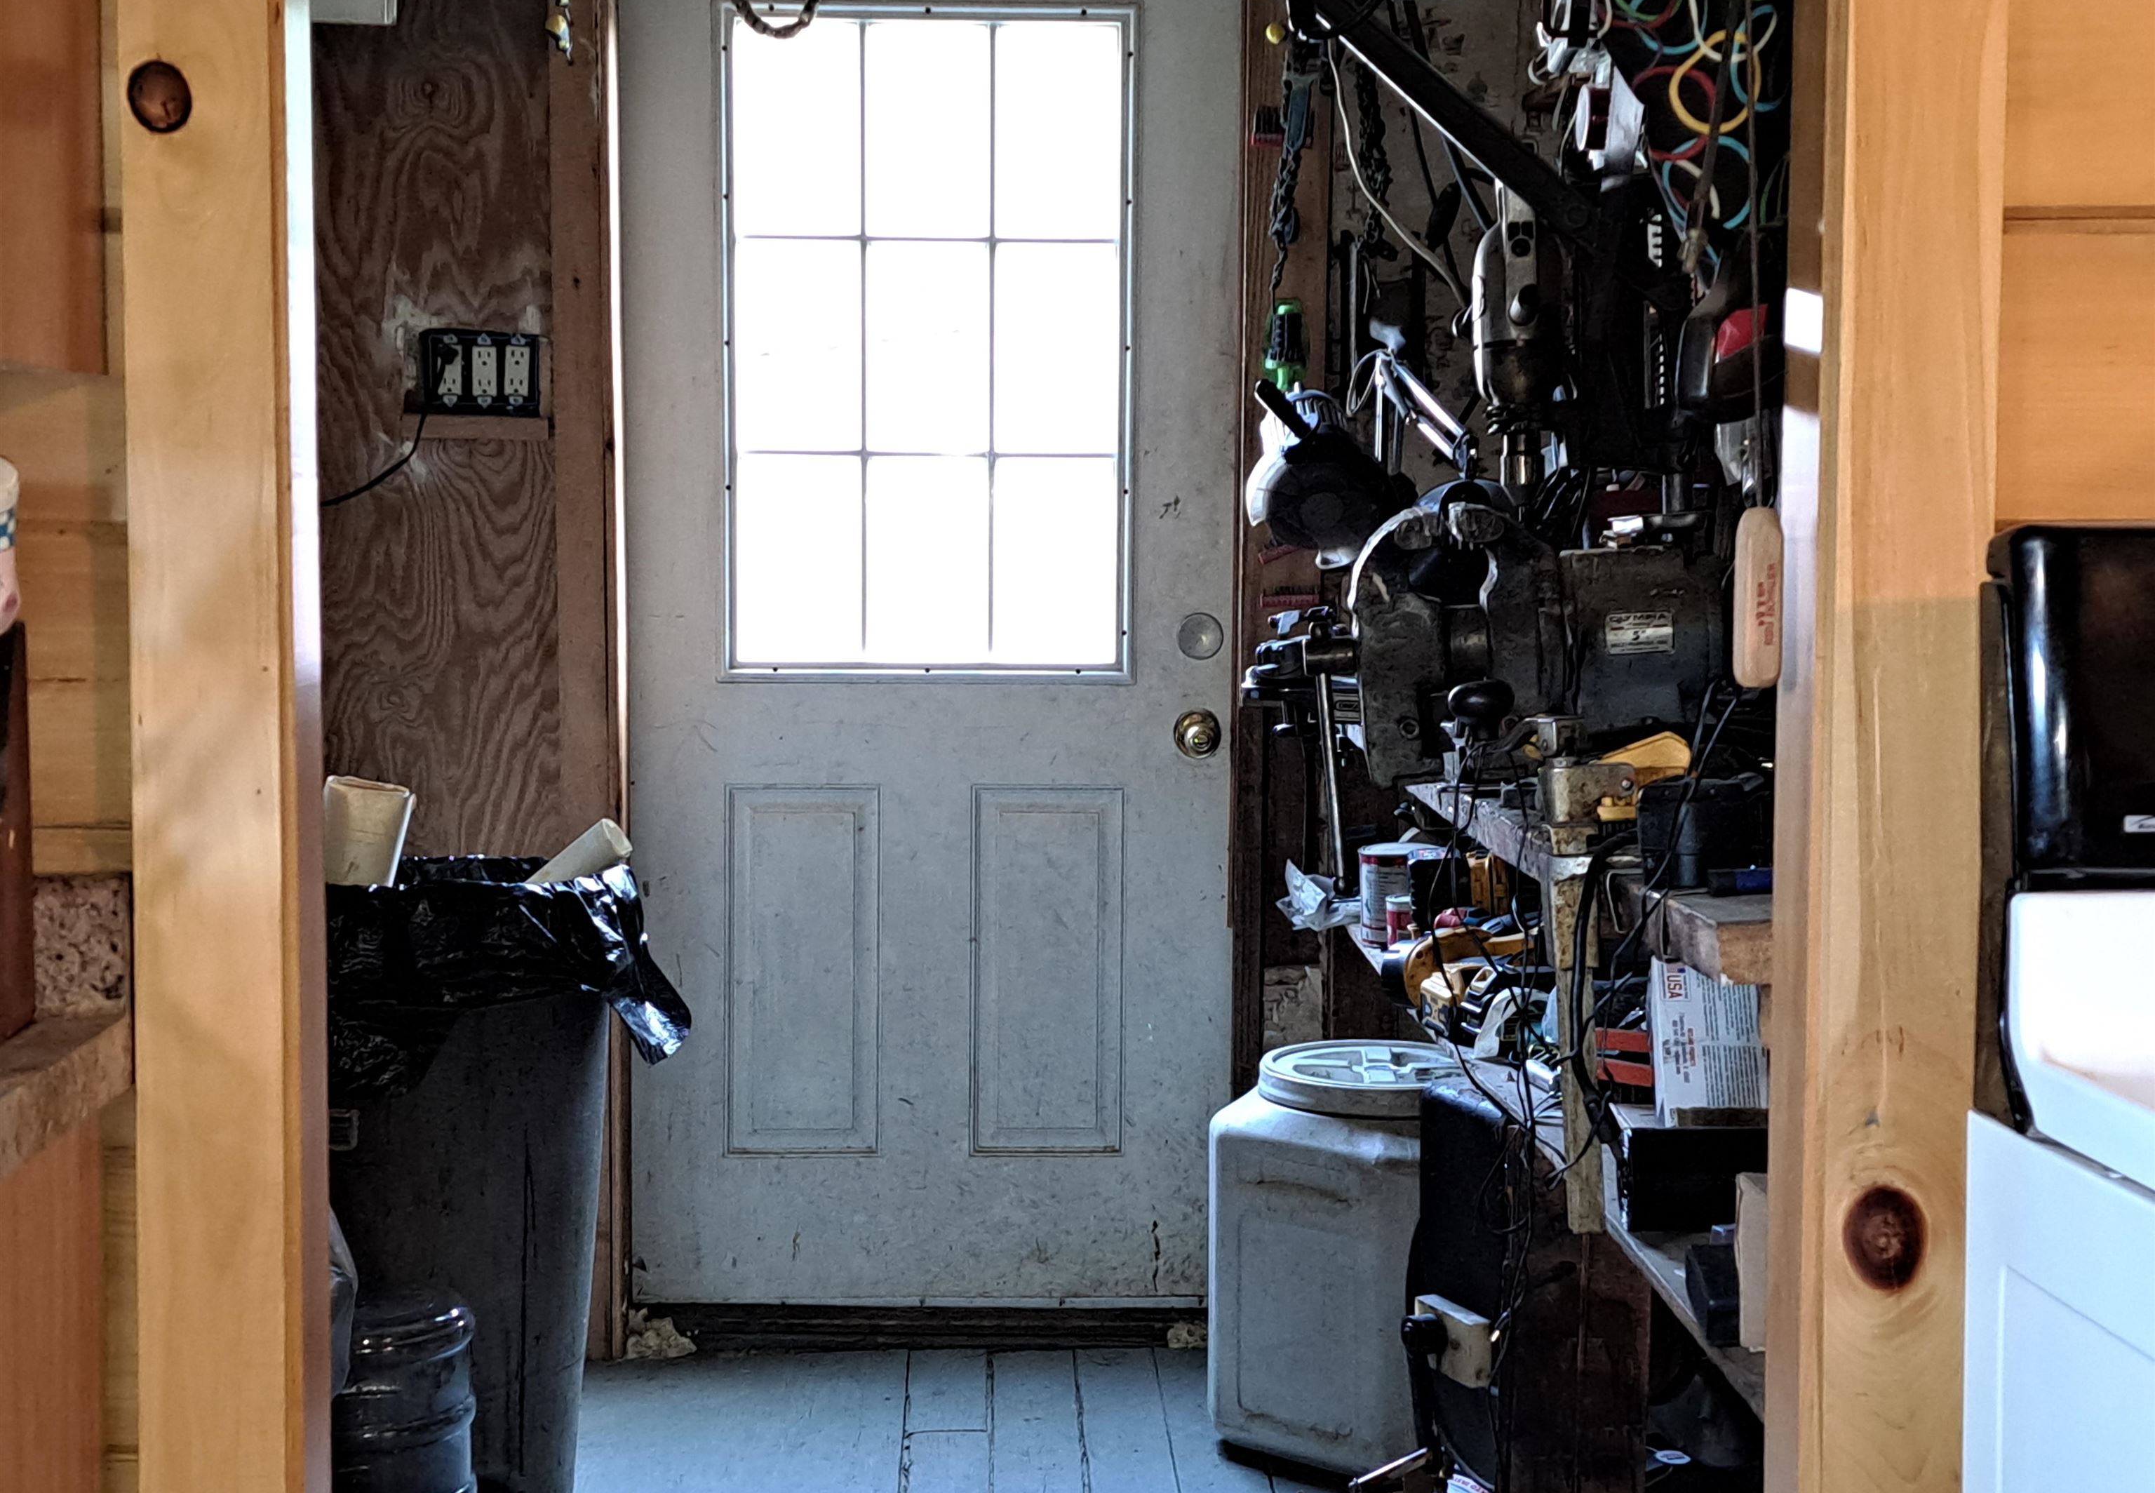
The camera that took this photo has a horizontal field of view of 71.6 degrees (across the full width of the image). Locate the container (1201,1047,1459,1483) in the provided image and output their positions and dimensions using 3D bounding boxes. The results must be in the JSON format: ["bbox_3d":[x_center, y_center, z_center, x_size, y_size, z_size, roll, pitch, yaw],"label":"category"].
[{"bbox_3d":[0.377,0.655,1.975,0.345,0.475,0.345,1,3,26],"label":"container"}]

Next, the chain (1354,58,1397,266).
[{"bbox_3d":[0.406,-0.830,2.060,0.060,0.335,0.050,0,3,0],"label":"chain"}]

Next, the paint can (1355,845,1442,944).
[{"bbox_3d":[0.421,0.196,1.950,0.110,0.121,0.110,1,3,11],"label":"paint can"}]

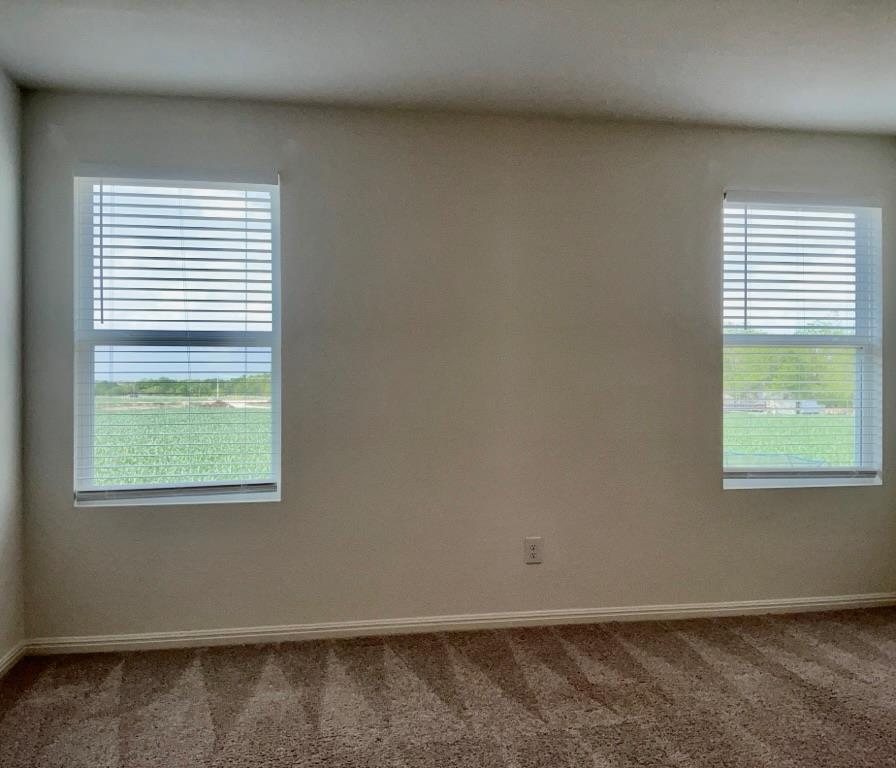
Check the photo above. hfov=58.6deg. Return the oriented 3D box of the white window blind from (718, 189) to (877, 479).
[{"bbox_3d":[1.807,-0.232,4.094,0.875,1.470,0.065,0,0,-10],"label":"white window blind"}]

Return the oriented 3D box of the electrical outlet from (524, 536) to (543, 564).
[{"bbox_3d":[0.411,0.799,3.824,0.077,0.123,0.009,0,0,-10],"label":"electrical outlet"}]

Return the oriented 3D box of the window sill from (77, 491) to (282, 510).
[{"bbox_3d":[-1.197,0.544,3.596,0.890,0.027,0.110,0,0,-10],"label":"window sill"}]

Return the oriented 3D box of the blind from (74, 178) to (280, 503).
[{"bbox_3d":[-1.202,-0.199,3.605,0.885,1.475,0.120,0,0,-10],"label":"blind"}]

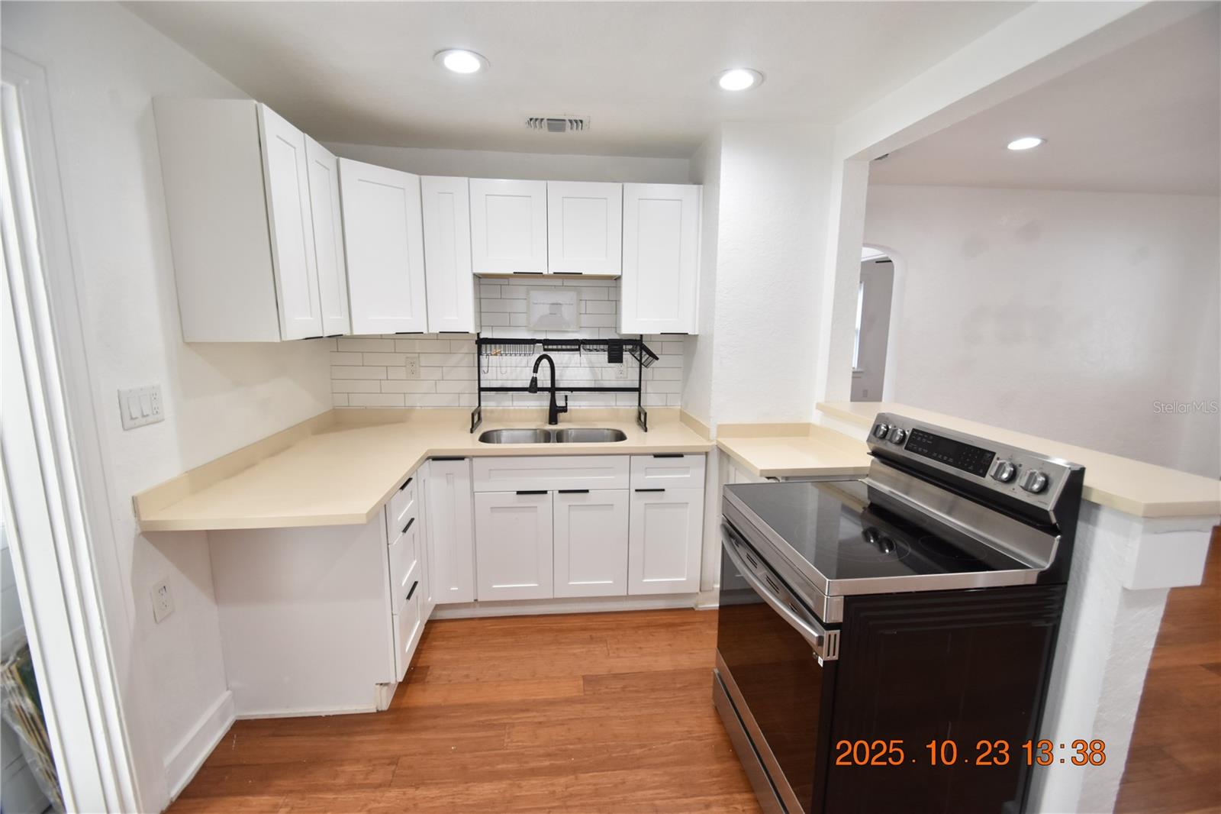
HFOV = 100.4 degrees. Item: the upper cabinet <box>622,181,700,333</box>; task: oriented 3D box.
[{"bbox_3d":[0.244,-0.782,2.800,0.411,0.755,0.313,0,10,-6],"label":"upper cabinet"}]

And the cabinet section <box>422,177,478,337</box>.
[{"bbox_3d":[-0.828,-0.778,2.709,0.228,0.758,0.311,0,10,-5],"label":"cabinet section"}]

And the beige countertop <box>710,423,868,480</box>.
[{"bbox_3d":[0.859,0.186,2.432,0.534,0.110,0.574,0,10,-6],"label":"beige countertop"}]

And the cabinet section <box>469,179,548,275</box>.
[{"bbox_3d":[-0.523,-0.930,2.712,0.382,0.454,0.311,0,10,-5],"label":"cabinet section"}]

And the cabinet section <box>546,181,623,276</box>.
[{"bbox_3d":[-0.142,-0.933,2.748,0.384,0.454,0.311,0,10,-5],"label":"cabinet section"}]

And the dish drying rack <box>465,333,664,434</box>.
[{"bbox_3d":[-0.252,-0.143,2.834,1.020,0.529,0.250,0,10,-6],"label":"dish drying rack"}]

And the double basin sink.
[{"bbox_3d":[-0.299,0.246,2.699,0.776,0.190,0.350,0,10,-6],"label":"double basin sink"}]

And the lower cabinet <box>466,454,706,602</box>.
[{"bbox_3d":[-0.135,0.584,2.858,1.177,0.844,0.596,0,10,-6],"label":"lower cabinet"}]

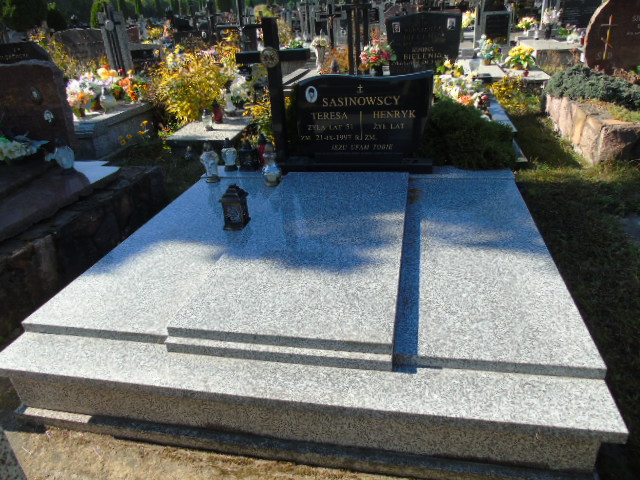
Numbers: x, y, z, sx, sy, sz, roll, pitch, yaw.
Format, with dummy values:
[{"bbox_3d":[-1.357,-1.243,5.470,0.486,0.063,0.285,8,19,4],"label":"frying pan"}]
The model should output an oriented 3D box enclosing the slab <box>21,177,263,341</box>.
[{"bbox_3d":[-0.704,-0.025,2.522,0.646,0.046,1.686,2,28,12],"label":"slab"}]

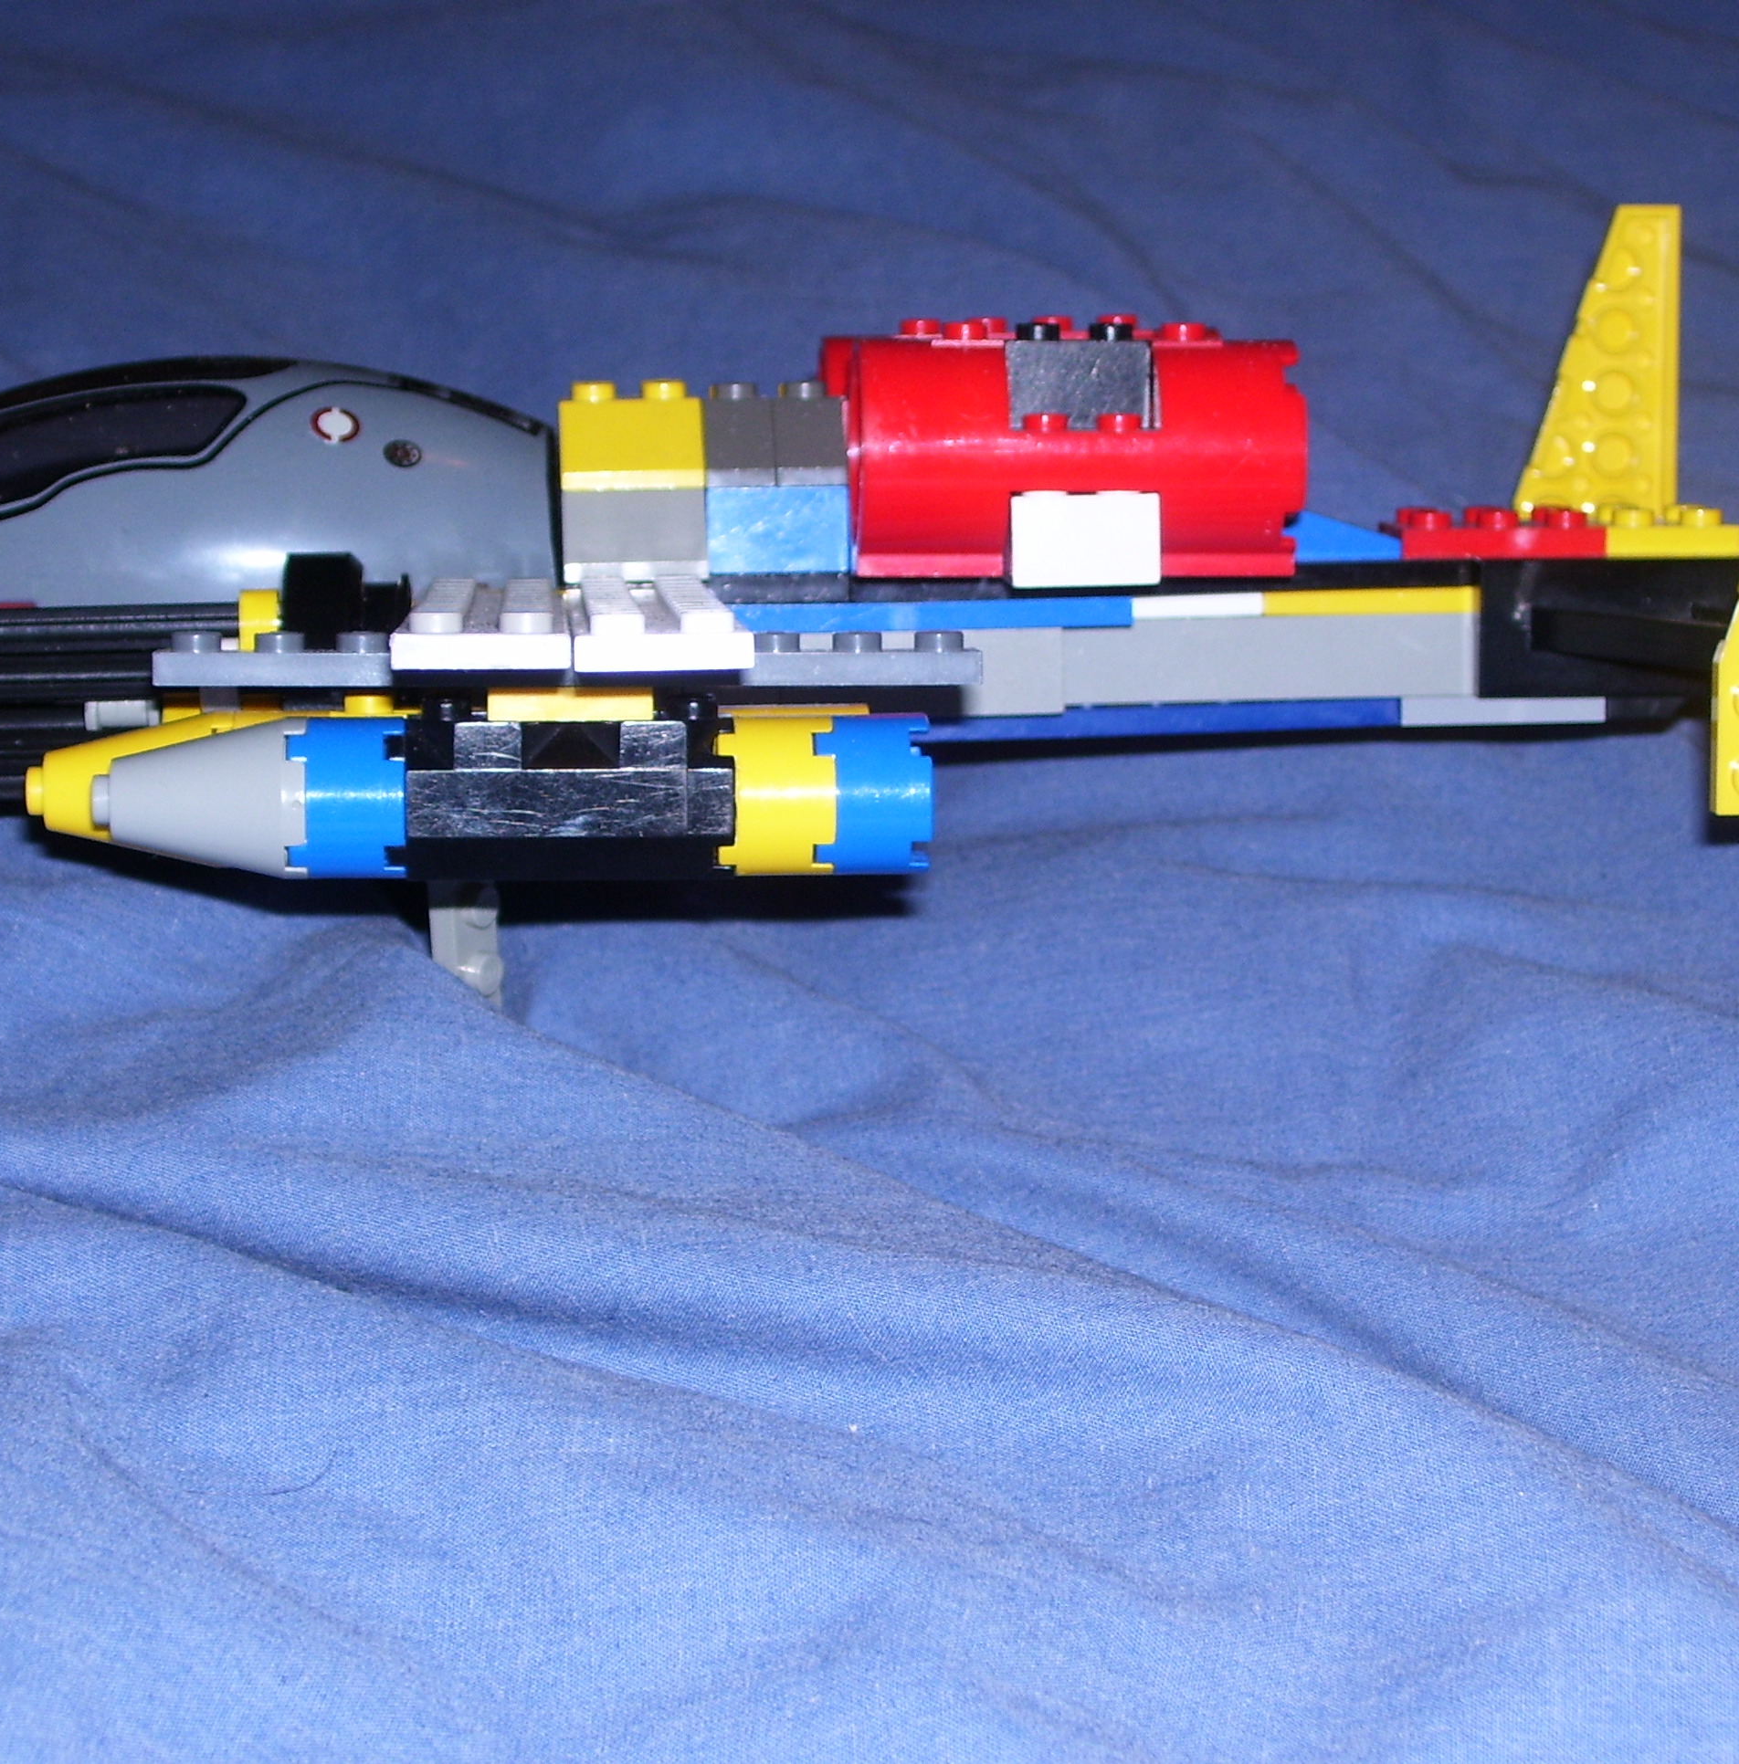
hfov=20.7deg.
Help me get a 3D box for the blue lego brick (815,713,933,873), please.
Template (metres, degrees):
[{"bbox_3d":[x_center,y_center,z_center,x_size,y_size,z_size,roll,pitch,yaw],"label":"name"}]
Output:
[{"bbox_3d":[0.000,-0.009,0.480,0.011,0.016,0.016,0,6,-5],"label":"blue lego brick"}]

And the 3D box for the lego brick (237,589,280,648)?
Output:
[{"bbox_3d":[-0.065,-0.027,0.506,0.004,0.008,0.008,0,6,-5],"label":"lego brick"}]

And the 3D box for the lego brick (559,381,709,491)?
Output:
[{"bbox_3d":[-0.027,-0.050,0.536,0.016,0.011,0.016,0,6,-5],"label":"lego brick"}]

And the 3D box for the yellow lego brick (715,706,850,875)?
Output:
[{"bbox_3d":[-0.010,-0.009,0.479,0.011,0.016,0.016,0,6,-5],"label":"yellow lego brick"}]

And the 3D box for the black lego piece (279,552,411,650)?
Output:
[{"bbox_3d":[-0.053,-0.028,0.483,0.013,0.011,0.009,-1,8,-4],"label":"black lego piece"}]

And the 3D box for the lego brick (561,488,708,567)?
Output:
[{"bbox_3d":[-0.026,-0.039,0.528,0.016,0.010,0.015,-1,8,-4],"label":"lego brick"}]

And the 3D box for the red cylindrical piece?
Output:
[{"bbox_3d":[0.023,-0.048,0.523,0.048,0.027,0.024,-1,8,-4],"label":"red cylindrical piece"}]

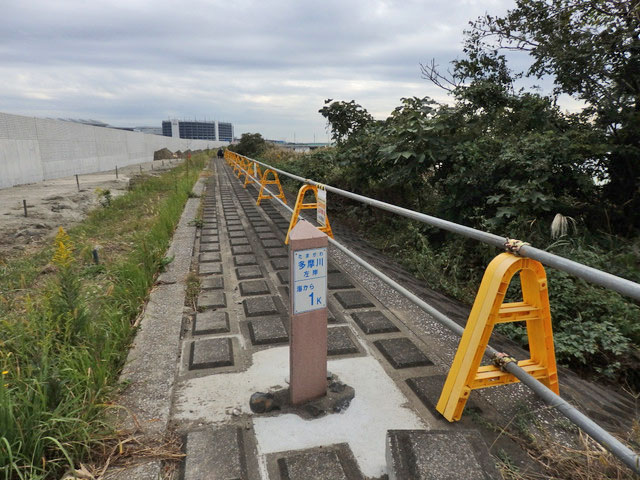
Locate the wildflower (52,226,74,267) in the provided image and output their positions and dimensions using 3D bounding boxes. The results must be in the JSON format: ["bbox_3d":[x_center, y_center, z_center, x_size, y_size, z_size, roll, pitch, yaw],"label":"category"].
[{"bbox_3d":[-1.665,0.042,3.000,0.140,0.250,0.140,0,12,0],"label":"wildflower"}]

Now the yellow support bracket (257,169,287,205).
[{"bbox_3d":[-1.033,-1.116,9.791,0.643,0.793,0.117,-3,12,-13],"label":"yellow support bracket"}]

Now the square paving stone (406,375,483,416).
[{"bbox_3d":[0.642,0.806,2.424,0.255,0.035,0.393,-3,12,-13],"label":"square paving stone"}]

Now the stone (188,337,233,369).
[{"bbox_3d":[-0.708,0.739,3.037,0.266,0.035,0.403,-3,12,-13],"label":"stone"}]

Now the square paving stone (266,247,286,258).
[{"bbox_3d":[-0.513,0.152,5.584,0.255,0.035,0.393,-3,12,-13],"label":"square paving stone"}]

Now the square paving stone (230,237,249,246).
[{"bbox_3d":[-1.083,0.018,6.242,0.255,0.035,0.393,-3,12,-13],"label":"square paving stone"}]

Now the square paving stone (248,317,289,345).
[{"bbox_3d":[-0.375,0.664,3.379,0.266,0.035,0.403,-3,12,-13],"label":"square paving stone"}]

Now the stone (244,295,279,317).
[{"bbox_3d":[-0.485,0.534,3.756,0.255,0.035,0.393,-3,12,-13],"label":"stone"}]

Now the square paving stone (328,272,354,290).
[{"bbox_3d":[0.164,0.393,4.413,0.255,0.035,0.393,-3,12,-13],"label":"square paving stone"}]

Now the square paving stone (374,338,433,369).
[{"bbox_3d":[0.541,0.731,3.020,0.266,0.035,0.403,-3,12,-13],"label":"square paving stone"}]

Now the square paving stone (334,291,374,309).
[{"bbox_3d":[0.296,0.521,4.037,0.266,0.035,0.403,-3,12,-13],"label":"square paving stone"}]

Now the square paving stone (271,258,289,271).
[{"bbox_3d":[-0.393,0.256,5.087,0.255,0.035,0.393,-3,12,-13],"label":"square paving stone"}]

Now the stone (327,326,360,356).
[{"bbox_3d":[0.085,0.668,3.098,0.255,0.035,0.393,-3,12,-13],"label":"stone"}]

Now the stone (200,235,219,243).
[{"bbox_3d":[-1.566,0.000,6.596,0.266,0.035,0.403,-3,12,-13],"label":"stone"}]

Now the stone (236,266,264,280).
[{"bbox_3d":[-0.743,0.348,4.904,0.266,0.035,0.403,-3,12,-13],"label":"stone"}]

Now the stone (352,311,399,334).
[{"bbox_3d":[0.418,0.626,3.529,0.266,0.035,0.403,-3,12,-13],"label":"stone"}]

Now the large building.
[{"bbox_3d":[-141.043,-122.696,530.000,76.000,28.000,40.000,-4,12,-17],"label":"large building"}]

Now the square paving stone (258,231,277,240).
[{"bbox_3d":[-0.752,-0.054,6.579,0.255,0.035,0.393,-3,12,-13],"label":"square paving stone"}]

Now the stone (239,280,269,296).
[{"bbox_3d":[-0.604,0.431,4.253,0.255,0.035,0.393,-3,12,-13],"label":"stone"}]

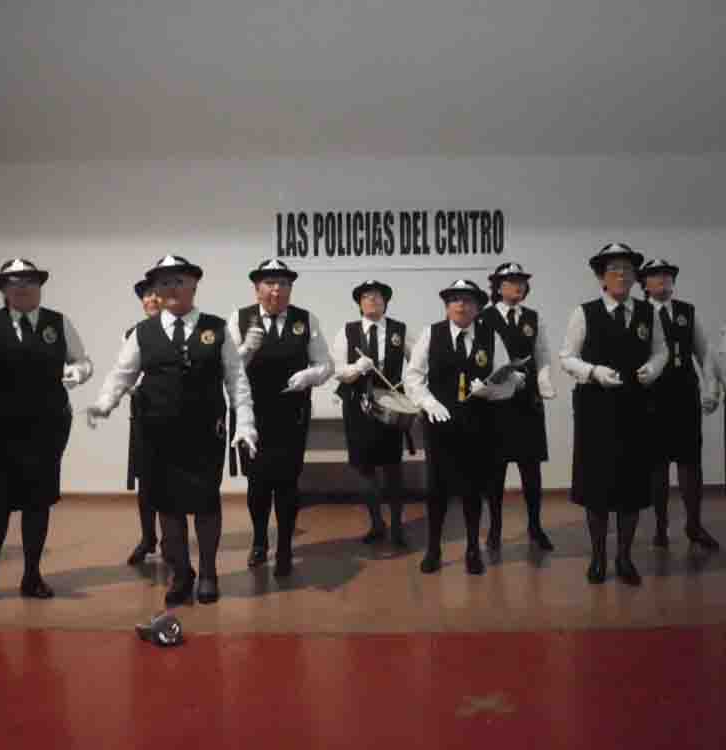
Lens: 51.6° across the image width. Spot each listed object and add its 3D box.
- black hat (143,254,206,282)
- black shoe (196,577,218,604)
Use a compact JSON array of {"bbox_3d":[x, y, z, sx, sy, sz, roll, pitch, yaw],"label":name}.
[{"bbox_3d":[-0.886,-0.499,3.540,0.265,0.125,0.290,0,4,-3],"label":"black hat"},{"bbox_3d":[-0.756,1.040,3.659,0.090,0.085,0.240,-1,4,-8],"label":"black shoe"}]

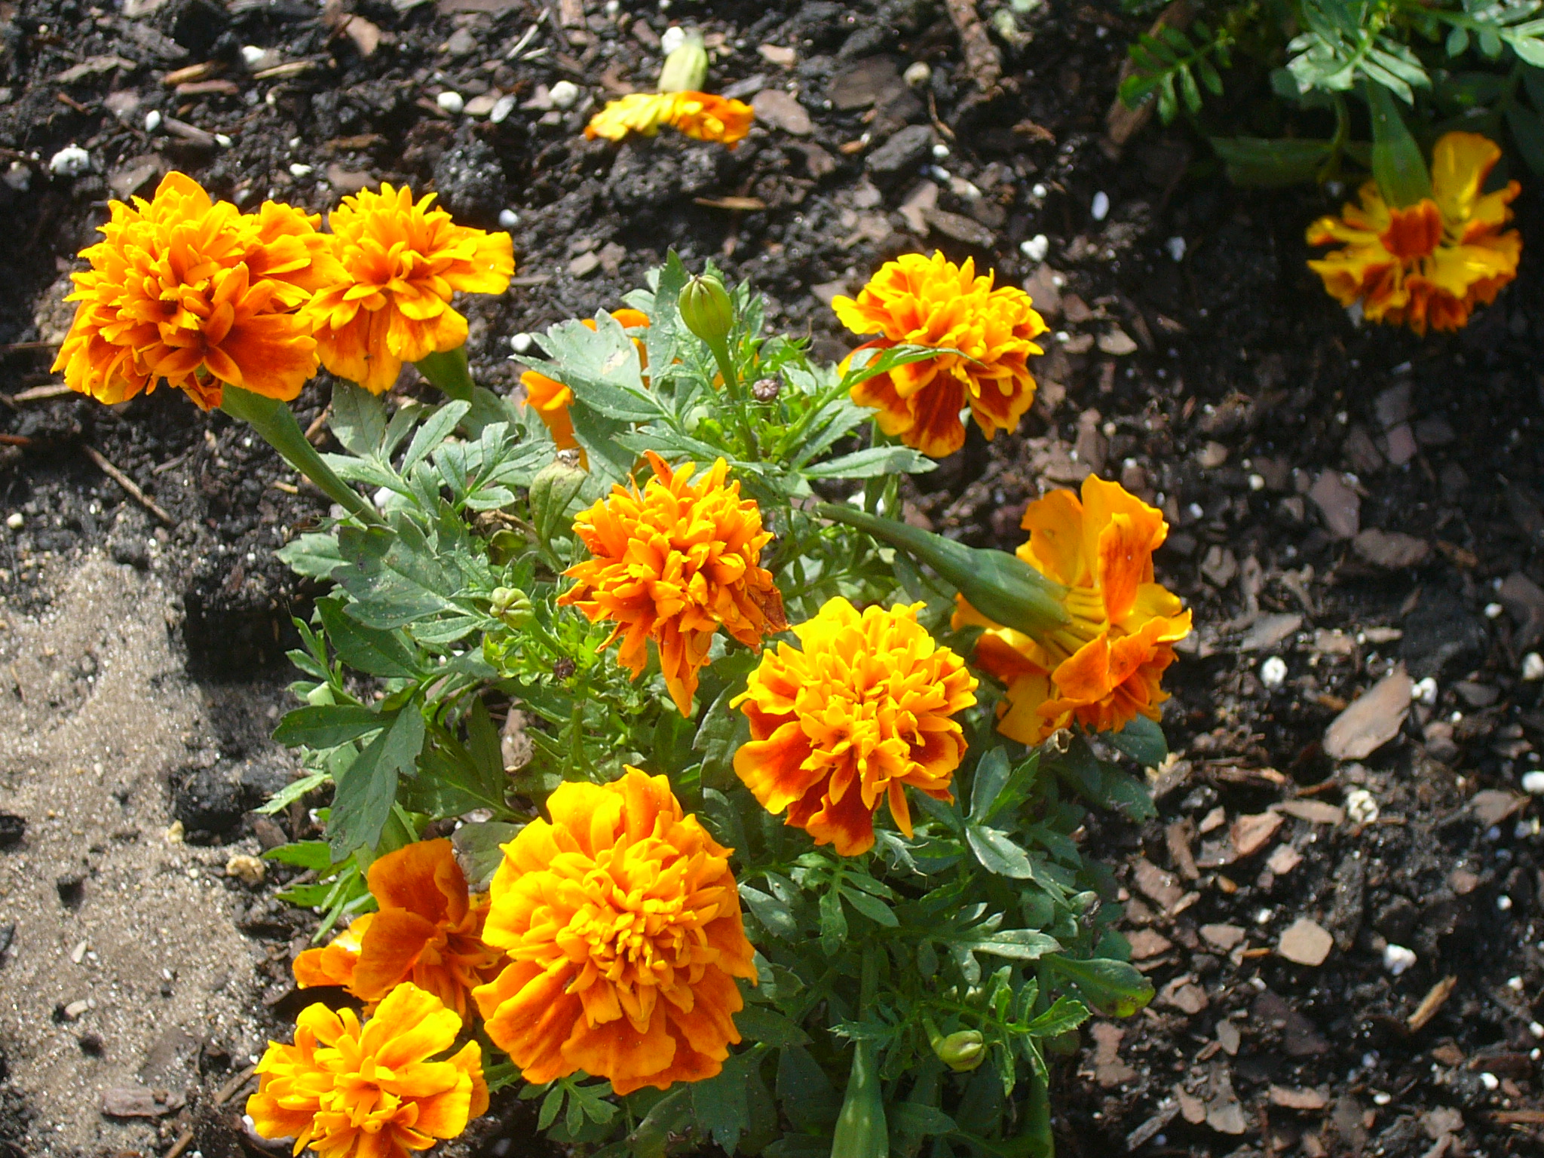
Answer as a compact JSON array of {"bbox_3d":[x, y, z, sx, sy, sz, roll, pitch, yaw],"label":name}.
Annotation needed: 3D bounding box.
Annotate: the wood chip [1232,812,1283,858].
[{"bbox_3d":[0.104,0.055,0.830,0.013,0.004,0.007,-38,67,-20],"label":"wood chip"}]

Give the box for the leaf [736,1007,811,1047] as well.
[{"bbox_3d":[-0.001,0.086,0.735,0.017,0.004,0.009,8,41,0],"label":"leaf"}]

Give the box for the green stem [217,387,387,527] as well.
[{"bbox_3d":[-0.103,-0.026,0.845,0.008,0.047,0.008,-48,28,0],"label":"green stem"}]

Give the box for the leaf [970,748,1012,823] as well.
[{"bbox_3d":[0.047,0.045,0.830,0.009,0.003,0.018,13,66,19],"label":"leaf"}]

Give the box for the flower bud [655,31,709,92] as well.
[{"bbox_3d":[-0.024,-0.142,1.050,0.013,0.013,0.018,11,81,-10],"label":"flower bud"}]

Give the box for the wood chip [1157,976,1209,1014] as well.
[{"bbox_3d":[0.088,0.089,0.821,0.011,0.003,0.009,18,52,15],"label":"wood chip"}]

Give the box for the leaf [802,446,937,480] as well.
[{"bbox_3d":[0.022,-0.026,0.865,0.031,0.004,0.009,0,45,0],"label":"leaf"}]

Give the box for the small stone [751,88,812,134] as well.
[{"bbox_3d":[0.003,-0.127,1.042,0.018,0.006,0.013,28,51,25],"label":"small stone"}]

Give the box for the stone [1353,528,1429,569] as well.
[{"bbox_3d":[0.145,-0.007,0.902,0.015,0.007,0.009,22,52,19],"label":"stone"}]

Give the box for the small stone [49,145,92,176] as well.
[{"bbox_3d":[-0.181,-0.107,0.991,0.009,0.008,0.009,-35,57,-28],"label":"small stone"}]

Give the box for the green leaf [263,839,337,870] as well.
[{"bbox_3d":[-0.098,0.058,0.800,0.018,0.004,0.008,-1,30,-1],"label":"green leaf"}]

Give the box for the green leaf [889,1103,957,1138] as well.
[{"bbox_3d":[0.031,0.113,0.798,0.015,0.004,0.006,16,52,13],"label":"green leaf"}]

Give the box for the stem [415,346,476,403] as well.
[{"bbox_3d":[-0.070,-0.044,0.810,0.011,0.018,0.011,-33,31,-6],"label":"stem"}]

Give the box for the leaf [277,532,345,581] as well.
[{"bbox_3d":[-0.100,-0.005,0.850,0.019,0.005,0.011,8,57,5],"label":"leaf"}]

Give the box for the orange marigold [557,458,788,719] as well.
[{"bbox_3d":[-0.021,0.001,0.806,0.047,0.036,0.052,1,61,-1],"label":"orange marigold"}]

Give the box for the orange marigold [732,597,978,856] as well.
[{"bbox_3d":[0.017,0.031,0.800,0.051,0.034,0.051,1,65,-2],"label":"orange marigold"}]

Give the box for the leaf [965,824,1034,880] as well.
[{"bbox_3d":[0.048,0.058,0.811,0.018,0.004,0.008,37,58,19],"label":"leaf"}]

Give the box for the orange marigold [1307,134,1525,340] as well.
[{"bbox_3d":[0.162,-0.086,0.970,0.053,0.032,0.047,-3,52,4],"label":"orange marigold"}]

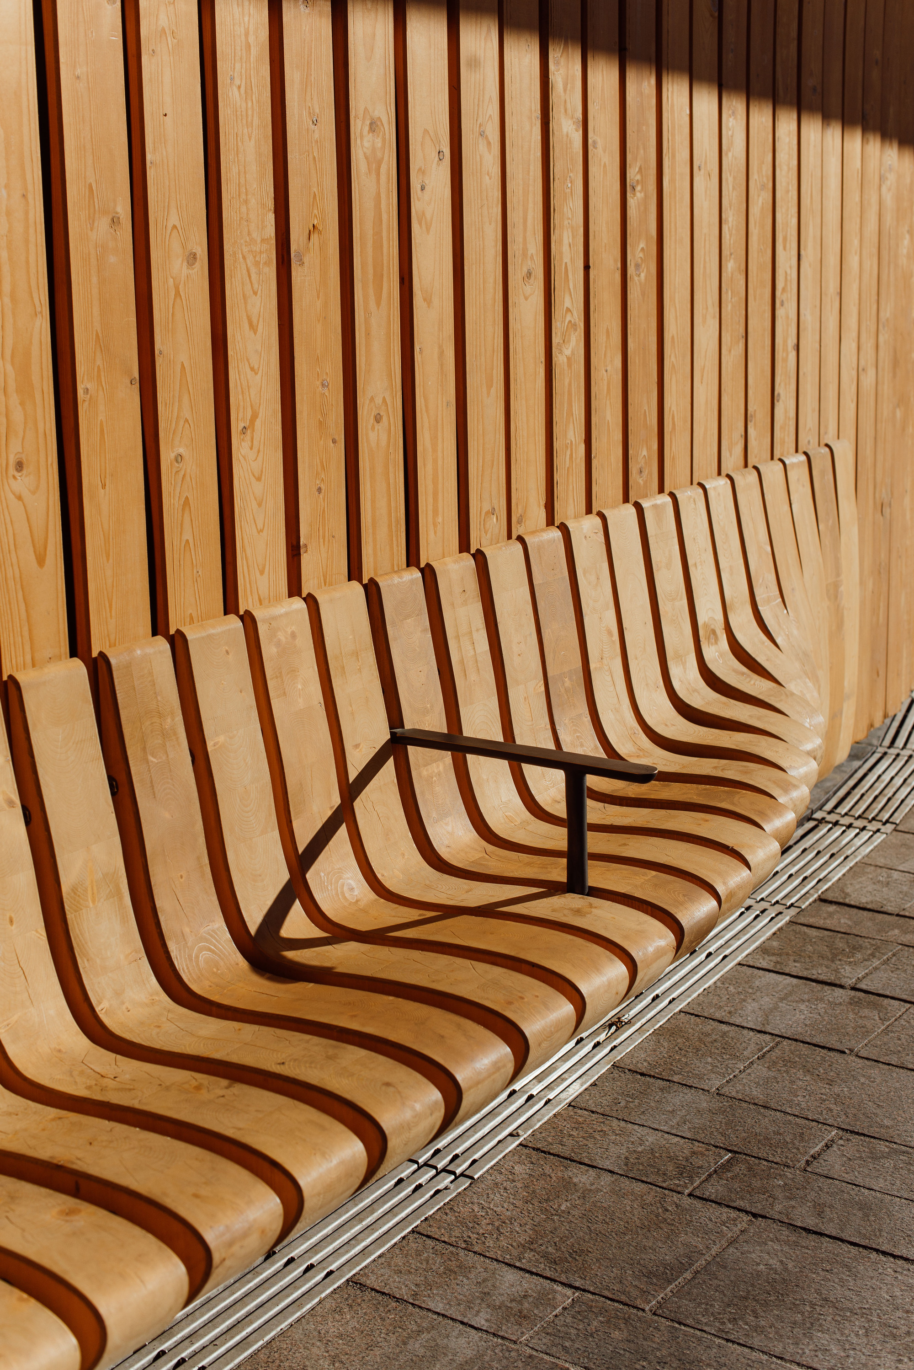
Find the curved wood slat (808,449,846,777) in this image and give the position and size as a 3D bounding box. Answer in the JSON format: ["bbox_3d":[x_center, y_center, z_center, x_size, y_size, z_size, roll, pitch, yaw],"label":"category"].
[{"bbox_3d":[1.063,-0.213,5.464,0.080,0.929,0.150,4,11,30],"label":"curved wood slat"}]

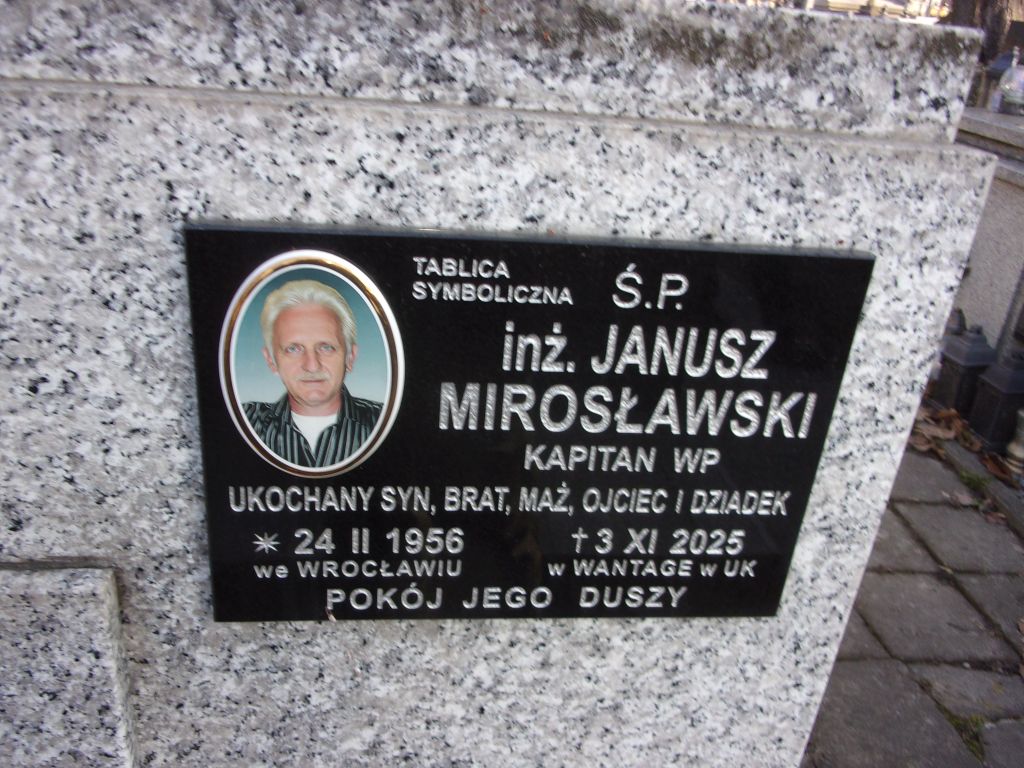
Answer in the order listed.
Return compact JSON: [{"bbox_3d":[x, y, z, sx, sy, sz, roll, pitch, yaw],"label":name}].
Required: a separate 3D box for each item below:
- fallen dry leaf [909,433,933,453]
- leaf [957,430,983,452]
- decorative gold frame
[{"bbox_3d":[1.450,0.209,2.941,0.080,0.035,0.085,2,25,-8],"label":"fallen dry leaf"},{"bbox_3d":[1.651,0.209,2.990,0.060,0.035,0.100,2,25,-8],"label":"leaf"},{"bbox_3d":[-0.118,-0.007,0.491,0.109,0.149,0.010,1,25,-8],"label":"decorative gold frame"}]

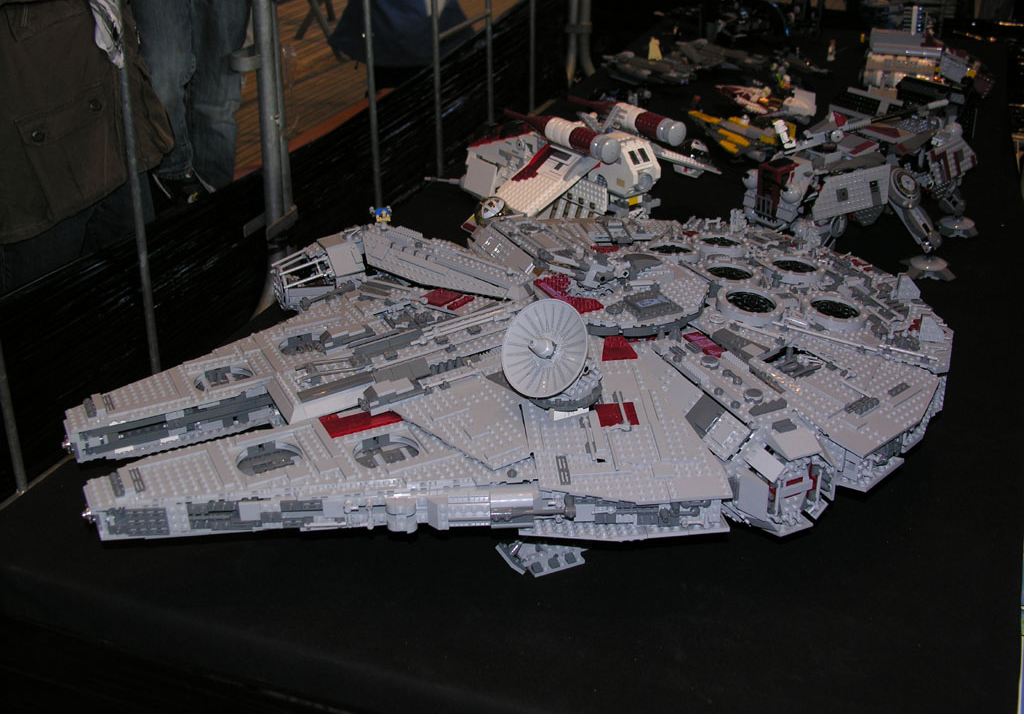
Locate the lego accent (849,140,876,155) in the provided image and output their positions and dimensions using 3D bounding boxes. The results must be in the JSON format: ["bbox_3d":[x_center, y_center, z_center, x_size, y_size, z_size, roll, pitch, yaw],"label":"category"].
[{"bbox_3d":[0.449,-0.268,1.630,0.042,0.005,0.013,-18,33,-30],"label":"lego accent"}]

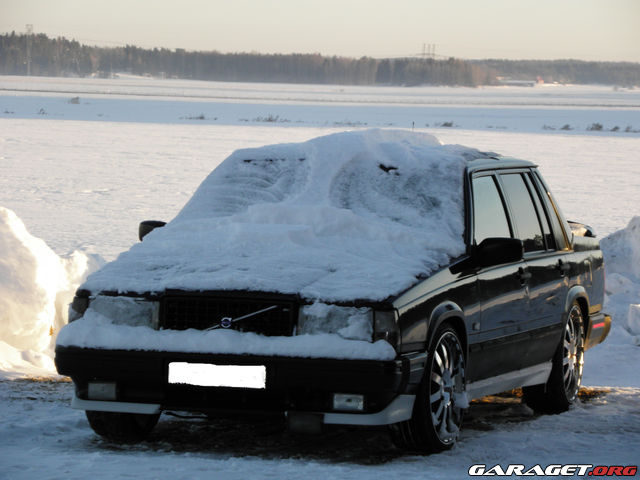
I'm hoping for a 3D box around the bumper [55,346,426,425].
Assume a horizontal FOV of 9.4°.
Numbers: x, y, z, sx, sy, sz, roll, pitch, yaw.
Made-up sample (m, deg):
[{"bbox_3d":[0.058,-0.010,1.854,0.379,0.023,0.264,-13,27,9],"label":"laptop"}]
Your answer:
[{"bbox_3d":[-0.395,0.664,18.128,1.730,0.310,0.460,2,2,17],"label":"bumper"}]

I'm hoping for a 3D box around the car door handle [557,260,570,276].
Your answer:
[{"bbox_3d":[1.284,0.150,20.500,0.045,0.085,0.170,2,2,17],"label":"car door handle"}]

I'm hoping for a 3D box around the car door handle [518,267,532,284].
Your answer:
[{"bbox_3d":[1.041,0.178,19.723,0.045,0.085,0.170,2,2,17],"label":"car door handle"}]

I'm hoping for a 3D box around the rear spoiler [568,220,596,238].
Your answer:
[{"bbox_3d":[0.903,-0.087,22.215,1.360,0.120,0.230,2,2,17],"label":"rear spoiler"}]

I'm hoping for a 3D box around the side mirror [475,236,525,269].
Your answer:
[{"bbox_3d":[0.875,0.066,19.126,0.235,0.150,0.125,2,2,17],"label":"side mirror"}]

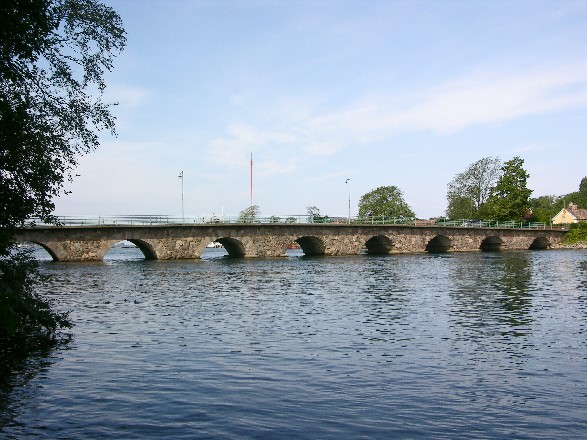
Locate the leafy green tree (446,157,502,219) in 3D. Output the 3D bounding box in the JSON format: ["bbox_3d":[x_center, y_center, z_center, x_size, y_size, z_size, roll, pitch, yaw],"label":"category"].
[{"bbox_3d":[38.738,-6.100,127.000,11.985,14.981,11.985,-2,-2,17],"label":"leafy green tree"}]

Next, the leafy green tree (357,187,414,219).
[{"bbox_3d":[21.941,-3.185,140.000,13.212,9.437,13.212,-1,-2,9],"label":"leafy green tree"}]

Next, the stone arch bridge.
[{"bbox_3d":[7.022,2.785,82.833,85.886,4.000,5.800,0,-3,-28],"label":"stone arch bridge"}]

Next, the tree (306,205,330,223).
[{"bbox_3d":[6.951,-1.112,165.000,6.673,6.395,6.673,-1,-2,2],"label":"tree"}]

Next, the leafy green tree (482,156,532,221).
[{"bbox_3d":[43.997,-5.757,122.000,10.280,14.597,10.280,-2,-2,20],"label":"leafy green tree"}]

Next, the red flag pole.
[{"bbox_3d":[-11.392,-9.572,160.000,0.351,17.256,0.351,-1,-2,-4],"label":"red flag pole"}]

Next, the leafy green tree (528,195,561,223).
[{"bbox_3d":[59.218,-2.123,140.000,7.550,7.786,7.550,-2,-2,23],"label":"leafy green tree"}]

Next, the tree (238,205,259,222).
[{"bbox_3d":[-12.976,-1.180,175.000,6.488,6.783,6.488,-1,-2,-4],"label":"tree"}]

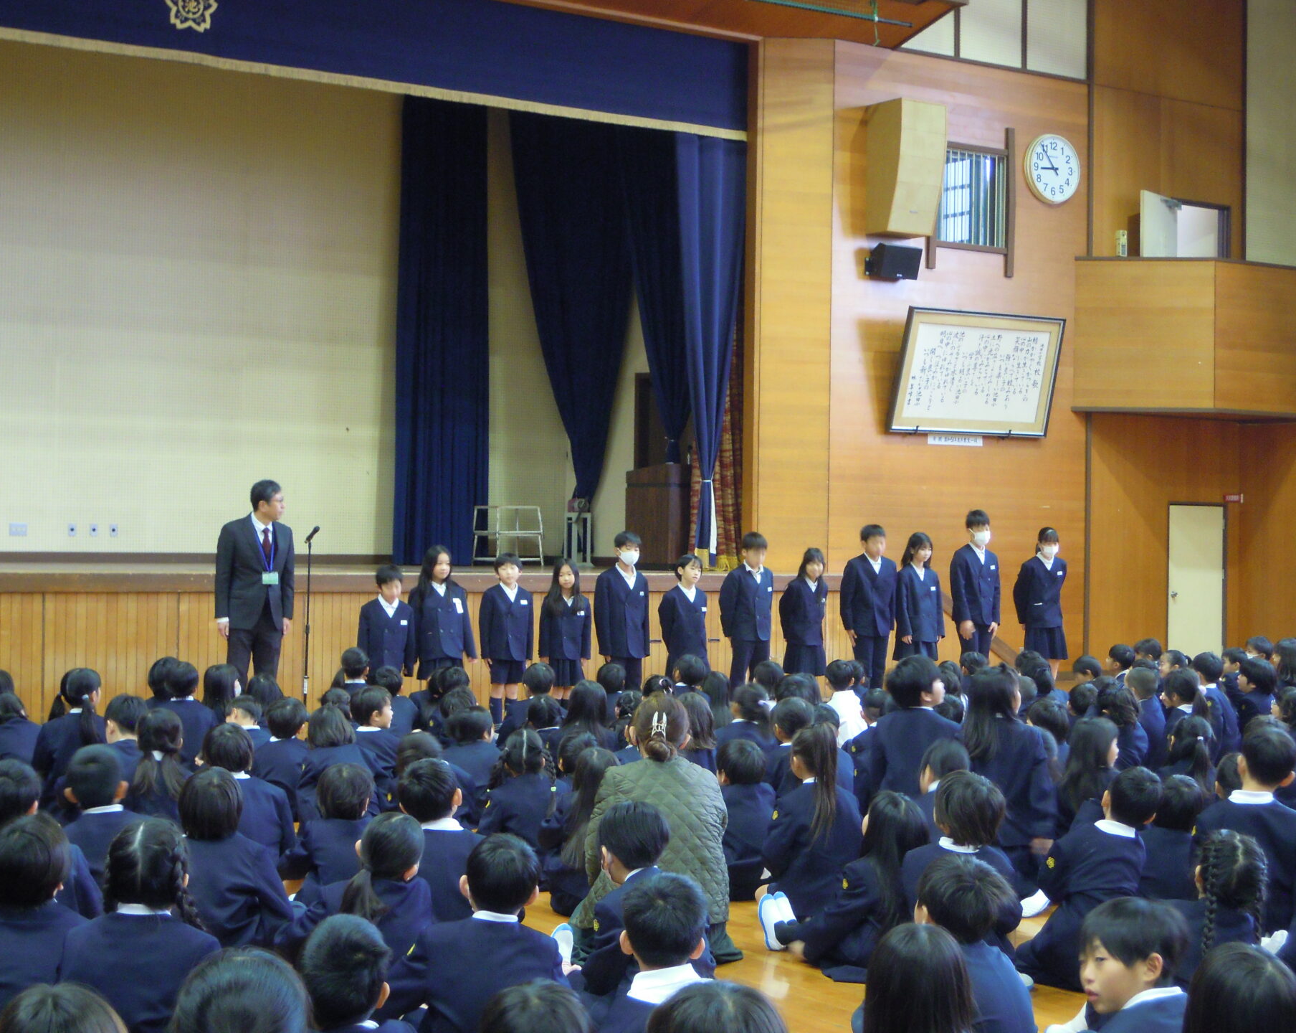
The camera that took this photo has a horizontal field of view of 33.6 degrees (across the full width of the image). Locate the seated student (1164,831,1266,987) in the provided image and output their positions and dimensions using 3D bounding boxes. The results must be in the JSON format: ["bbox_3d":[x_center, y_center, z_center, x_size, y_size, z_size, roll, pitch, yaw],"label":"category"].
[{"bbox_3d":[1.553,1.132,5.900,0.420,0.600,0.580,1,-1,-25],"label":"seated student"}]

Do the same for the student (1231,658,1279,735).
[{"bbox_3d":[3.598,1.202,12.750,0.400,0.680,0.600,1,-1,-40],"label":"student"}]

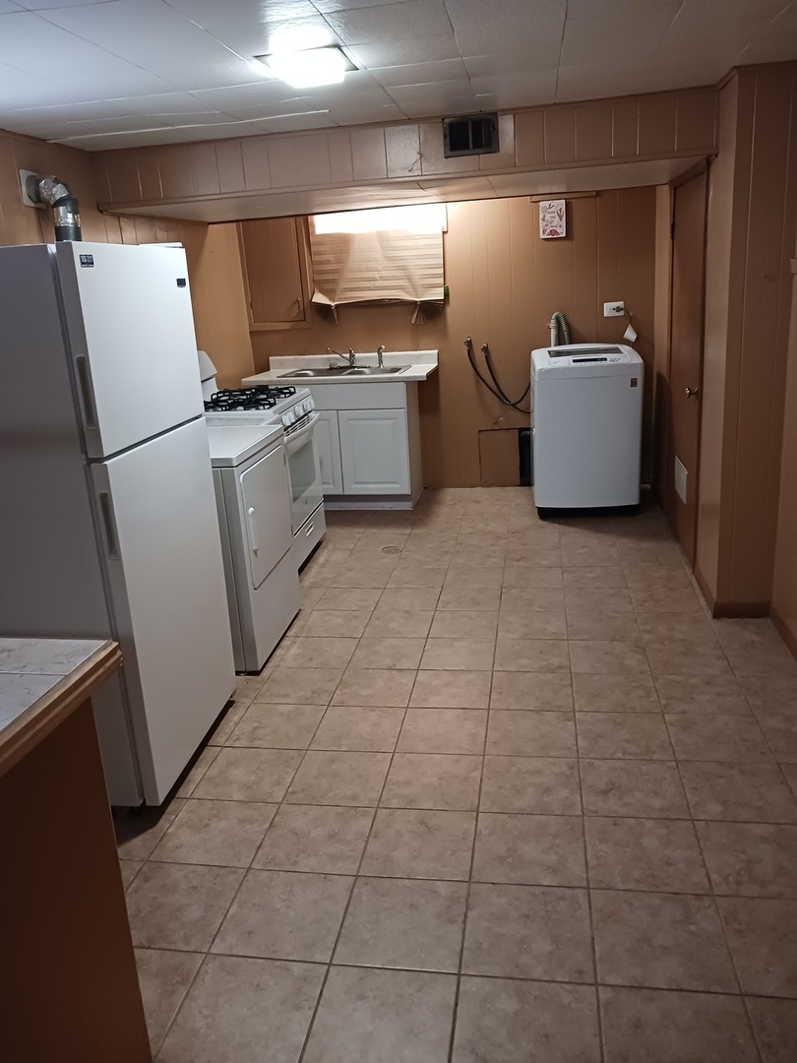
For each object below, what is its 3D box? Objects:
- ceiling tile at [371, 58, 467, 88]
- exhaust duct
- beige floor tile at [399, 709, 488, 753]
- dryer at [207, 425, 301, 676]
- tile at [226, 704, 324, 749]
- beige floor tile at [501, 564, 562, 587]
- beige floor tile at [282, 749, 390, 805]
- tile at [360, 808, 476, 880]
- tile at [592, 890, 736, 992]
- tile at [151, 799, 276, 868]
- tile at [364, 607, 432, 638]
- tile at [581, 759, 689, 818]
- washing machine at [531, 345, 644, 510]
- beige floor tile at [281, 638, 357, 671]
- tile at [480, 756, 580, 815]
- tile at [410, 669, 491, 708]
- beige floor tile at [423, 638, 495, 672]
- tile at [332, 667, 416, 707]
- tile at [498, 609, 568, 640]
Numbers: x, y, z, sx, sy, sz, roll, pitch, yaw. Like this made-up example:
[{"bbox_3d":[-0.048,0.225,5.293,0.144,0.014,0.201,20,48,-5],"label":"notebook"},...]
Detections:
[{"bbox_3d":[0.075,-1.528,2.757,0.303,0.015,0.303,-1,18,10],"label":"ceiling tile"},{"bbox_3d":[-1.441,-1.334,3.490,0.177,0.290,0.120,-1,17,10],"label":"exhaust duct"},{"bbox_3d":[0.162,0.706,2.934,0.303,0.010,0.303,-1,17,10],"label":"beige floor tile"},{"bbox_3d":[-0.891,0.059,3.650,0.700,0.940,0.670,-1,17,9],"label":"dryer"},{"bbox_3d":[-0.441,0.714,3.038,0.303,0.010,0.303,-1,17,10],"label":"tile"},{"bbox_3d":[0.705,0.247,4.320,0.303,0.010,0.303,-1,17,10],"label":"beige floor tile"},{"bbox_3d":[-0.187,0.801,2.692,0.301,0.015,0.301,-1,18,10],"label":"beige floor tile"},{"bbox_3d":[0.065,0.888,2.357,0.301,0.015,0.301,-1,18,10],"label":"tile"},{"bbox_3d":[0.624,0.979,1.988,0.304,0.010,0.304,-1,17,10],"label":"tile"},{"bbox_3d":[-0.536,0.896,2.461,0.301,0.015,0.301,-1,18,10],"label":"tile"},{"bbox_3d":[0.007,0.442,3.886,0.304,0.010,0.304,-1,17,10],"label":"tile"},{"bbox_3d":[0.717,0.791,2.552,0.305,0.010,0.305,-1,17,10],"label":"tile"},{"bbox_3d":[1.221,-0.676,5.482,0.650,1.010,0.660,-2,17,6],"label":"washing machine"},{"bbox_3d":[-0.345,0.534,3.629,0.305,0.010,0.305,-1,17,10],"label":"beige floor tile"},{"bbox_3d":[0.418,0.800,2.621,0.304,0.010,0.304,-1,17,10],"label":"tile"},{"bbox_3d":[0.211,0.615,3.224,0.302,0.010,0.302,-1,17,10],"label":"tile"},{"bbox_3d":[0.259,0.526,3.524,0.305,0.010,0.305,-1,17,10],"label":"beige floor tile"},{"bbox_3d":[-0.091,0.625,3.306,0.304,0.010,0.304,-1,17,10],"label":"tile"},{"bbox_3d":[0.605,0.428,3.720,0.301,0.015,0.301,-1,18,10],"label":"tile"}]

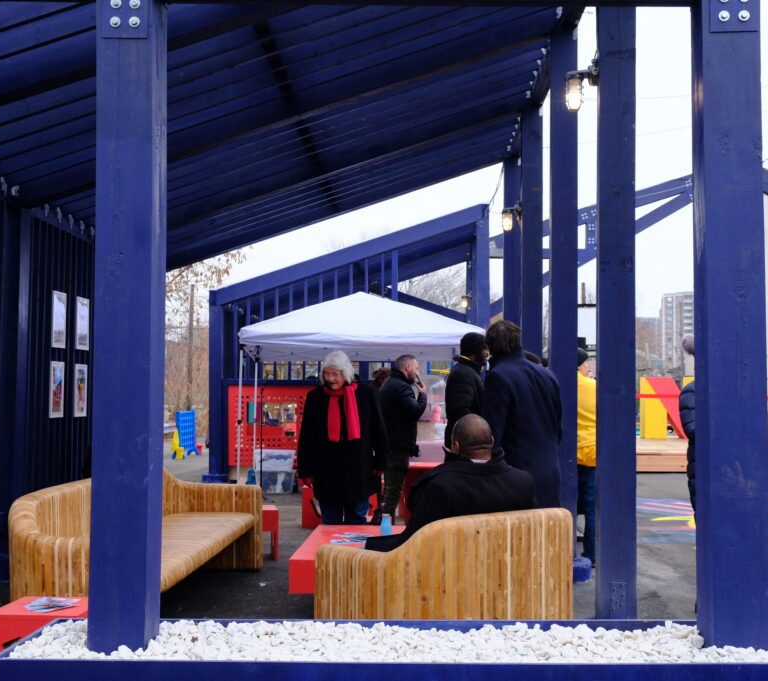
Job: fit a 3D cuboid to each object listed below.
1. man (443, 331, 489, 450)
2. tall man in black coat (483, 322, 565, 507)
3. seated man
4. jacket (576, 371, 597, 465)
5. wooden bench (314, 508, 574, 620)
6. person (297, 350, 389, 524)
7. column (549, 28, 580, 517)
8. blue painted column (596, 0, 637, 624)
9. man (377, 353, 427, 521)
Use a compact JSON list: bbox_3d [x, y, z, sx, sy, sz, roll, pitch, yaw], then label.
[{"bbox_3d":[0.630,0.823,7.600,0.380,1.770,0.540,2,-4,-30],"label":"man"},{"bbox_3d":[0.912,0.769,6.550,0.520,1.800,0.360,2,-3,-25],"label":"tall man in black coat"},{"bbox_3d":[0.290,0.932,4.600,0.700,1.190,0.880,2,-4,-22],"label":"seated man"},{"bbox_3d":[1.537,0.590,7.700,0.500,0.720,0.380,-2,-4,37],"label":"jacket"},{"bbox_3d":[0.295,1.186,4.970,1.200,0.800,0.760,0,-3,1],"label":"wooden bench"},{"bbox_3d":[-0.293,0.880,7.200,0.650,1.635,0.420,0,-3,6],"label":"person"},{"bbox_3d":[1.265,-0.302,6.960,0.175,3.710,0.175,0,-3,2],"label":"column"},{"bbox_3d":[1.231,-0.395,5.300,0.190,3.760,0.190,0,-3,0],"label":"blue painted column"},{"bbox_3d":[0.157,0.959,9.450,0.420,1.710,0.470,2,-4,-34],"label":"man"}]

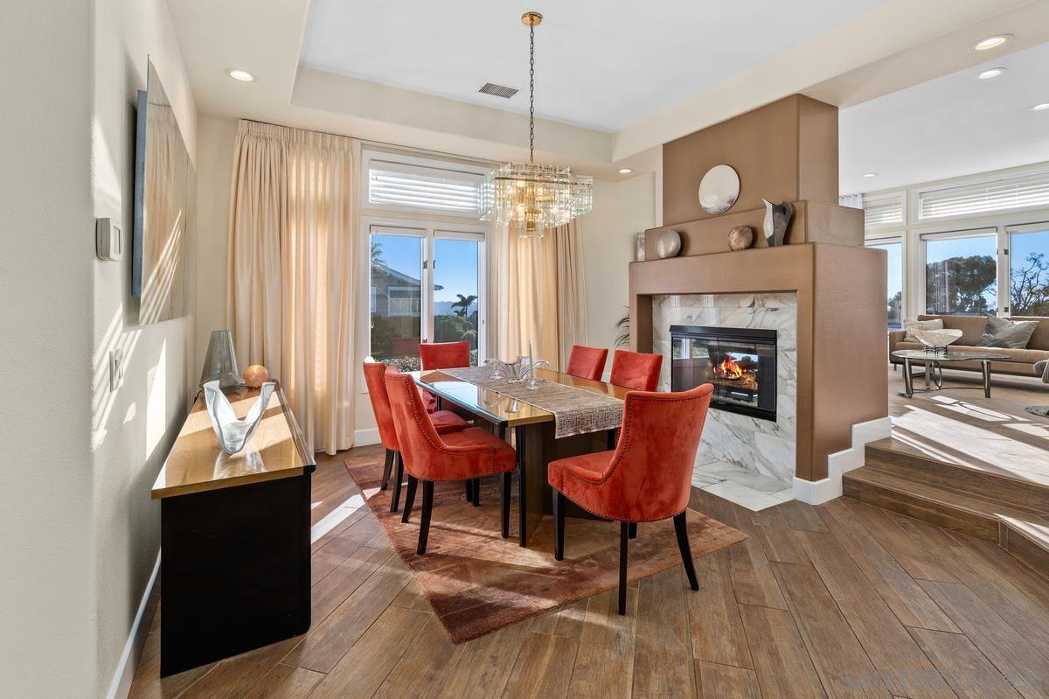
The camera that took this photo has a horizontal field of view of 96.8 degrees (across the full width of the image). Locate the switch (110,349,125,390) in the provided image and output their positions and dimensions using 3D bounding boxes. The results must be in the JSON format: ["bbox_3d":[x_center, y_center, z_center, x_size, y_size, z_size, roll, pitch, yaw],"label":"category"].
[{"bbox_3d":[-1.276,0.064,1.460,0.012,0.120,0.120,-3,6,-30],"label":"switch"}]

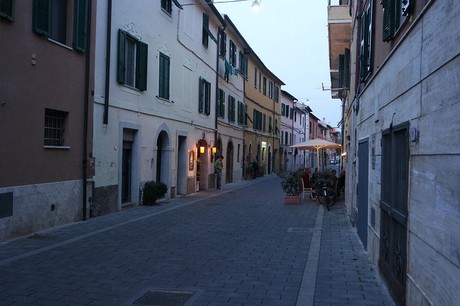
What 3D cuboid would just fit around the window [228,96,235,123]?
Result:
[{"bbox_3d":[0.099,-2.568,25.123,0.140,1.530,1.550,1,0,14],"label":"window"}]

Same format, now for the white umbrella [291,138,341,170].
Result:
[{"bbox_3d":[4.200,0.632,20.298,2.350,2.620,2.350,1,0,12],"label":"white umbrella"}]

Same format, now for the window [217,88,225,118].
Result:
[{"bbox_3d":[-0.482,-2.589,22.795,0.140,1.530,1.550,1,0,14],"label":"window"}]

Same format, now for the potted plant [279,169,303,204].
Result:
[{"bbox_3d":[2.287,1.252,15.699,0.880,1.260,0.800,1,0,12],"label":"potted plant"}]

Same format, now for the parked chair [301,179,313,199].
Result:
[{"bbox_3d":[3.281,1.483,17.899,0.480,0.860,0.450,1,0,9],"label":"parked chair"}]

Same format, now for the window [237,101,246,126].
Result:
[{"bbox_3d":[0.736,-2.545,27.670,0.140,1.530,1.700,1,0,14],"label":"window"}]

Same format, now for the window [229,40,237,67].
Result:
[{"bbox_3d":[0.178,-5.837,25.133,0.140,1.450,1.550,1,0,14],"label":"window"}]

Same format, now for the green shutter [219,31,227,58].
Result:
[{"bbox_3d":[-0.404,-5.858,22.805,0.140,1.450,1.550,1,0,14],"label":"green shutter"}]

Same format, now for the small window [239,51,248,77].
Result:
[{"bbox_3d":[0.814,-5.814,27.680,0.140,1.450,1.700,1,0,14],"label":"small window"}]

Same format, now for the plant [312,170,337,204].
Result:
[{"bbox_3d":[3.657,1.307,16.246,0.920,1.220,0.800,1,0,12],"label":"plant"}]

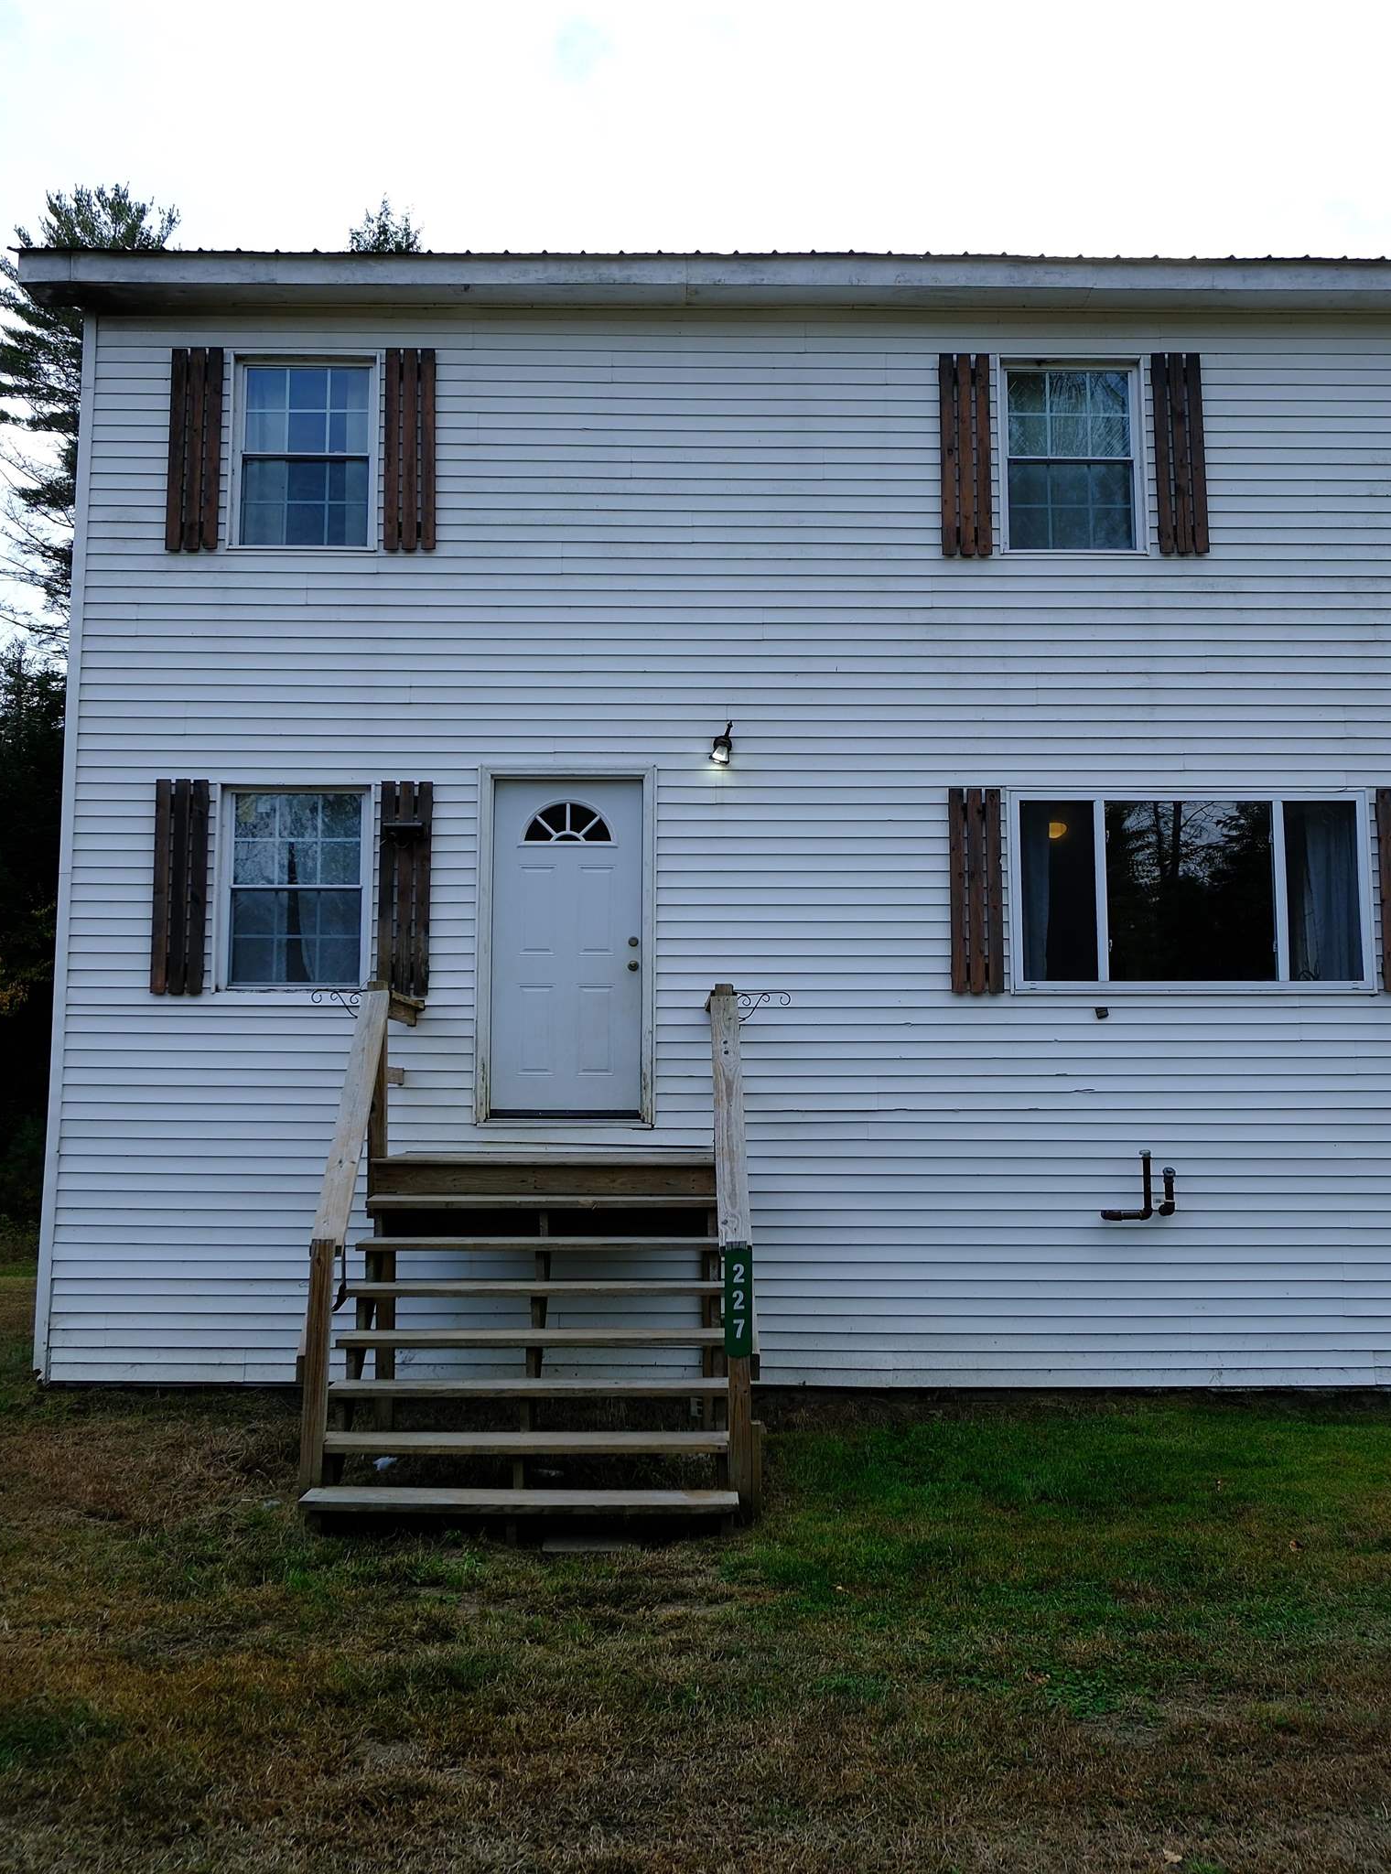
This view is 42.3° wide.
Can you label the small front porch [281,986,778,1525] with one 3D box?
[{"bbox_3d":[-0.700,1.387,8.903,1.950,2.370,3.120,0,-7,0],"label":"small front porch"}]

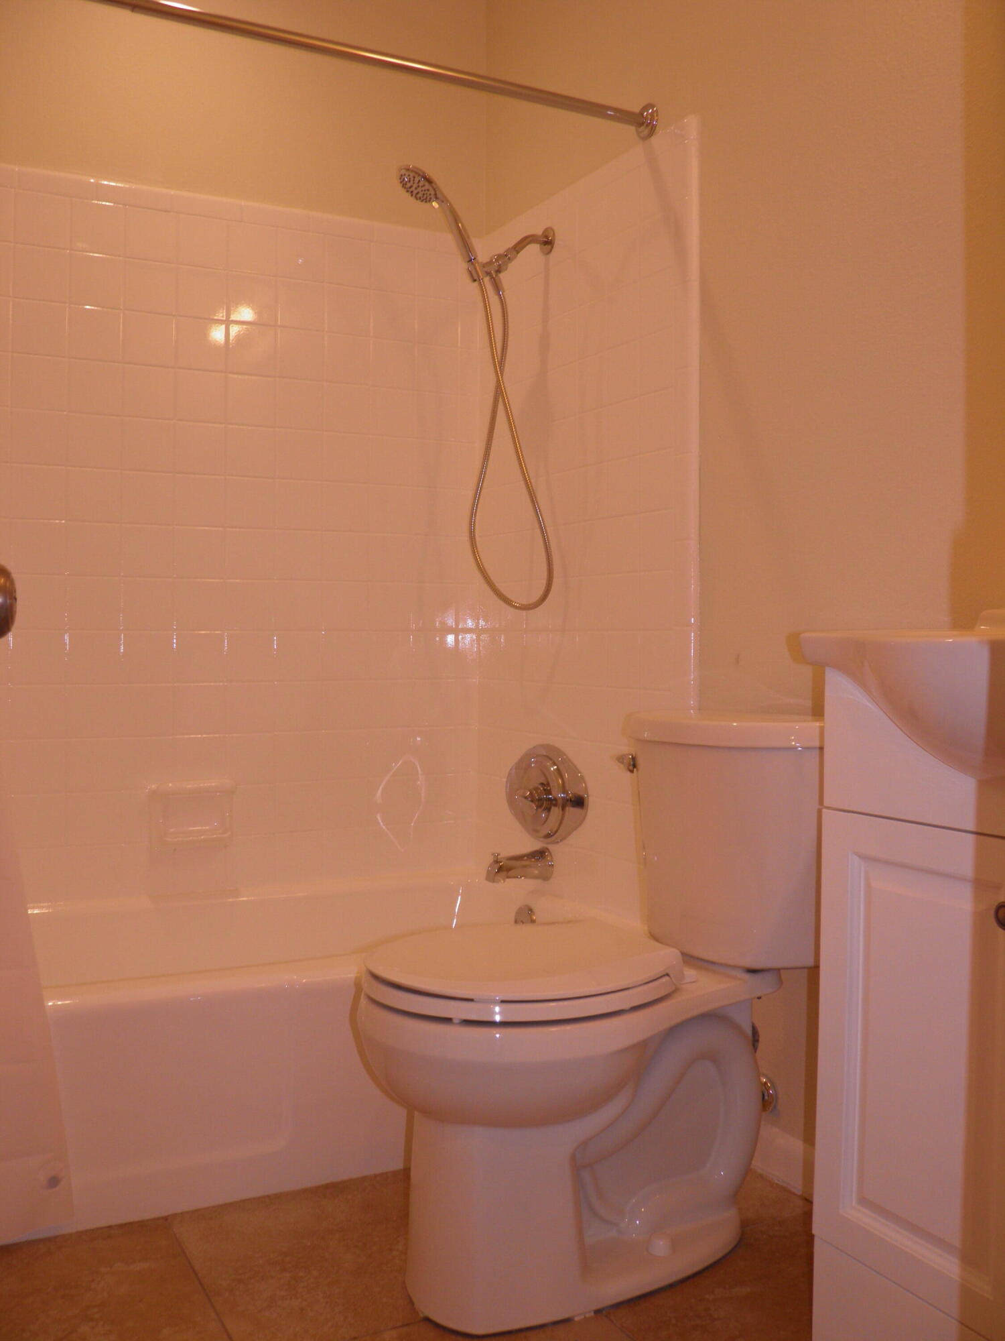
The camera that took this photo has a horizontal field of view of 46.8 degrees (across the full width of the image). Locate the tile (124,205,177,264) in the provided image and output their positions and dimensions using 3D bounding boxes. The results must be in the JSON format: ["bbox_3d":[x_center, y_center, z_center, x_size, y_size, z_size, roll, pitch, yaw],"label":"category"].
[{"bbox_3d":[-0.724,-0.894,2.389,0.108,0.108,0.009,-1,2,-28],"label":"tile"}]

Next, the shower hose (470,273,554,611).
[{"bbox_3d":[0.018,-0.465,2.385,0.190,0.700,0.100,1,2,19],"label":"shower hose"}]

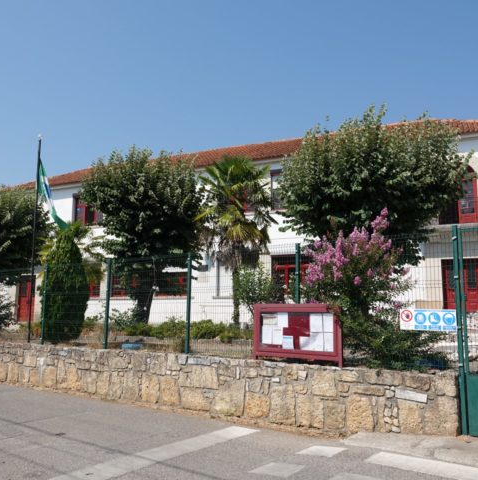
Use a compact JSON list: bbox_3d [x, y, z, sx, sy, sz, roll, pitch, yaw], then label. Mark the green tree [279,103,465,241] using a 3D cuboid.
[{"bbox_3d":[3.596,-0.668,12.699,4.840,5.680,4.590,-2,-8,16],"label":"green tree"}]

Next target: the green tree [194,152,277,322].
[{"bbox_3d":[-0.089,0.162,15.916,2.750,5.850,2.620,0,-8,0],"label":"green tree"}]

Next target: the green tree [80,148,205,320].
[{"bbox_3d":[-3.263,-0.011,15.837,4.060,6.160,3.850,2,-8,-12],"label":"green tree"}]

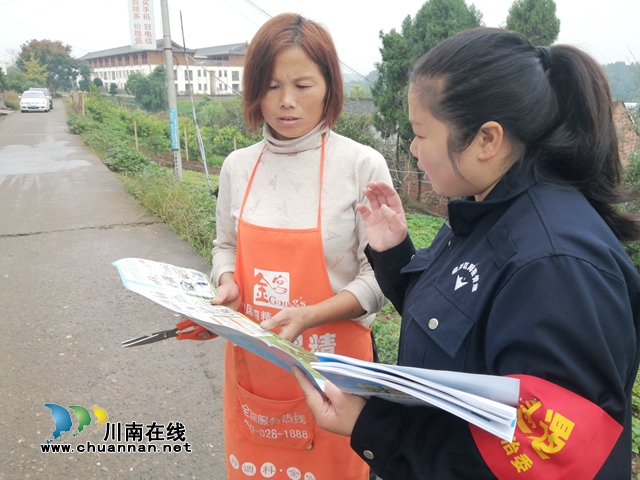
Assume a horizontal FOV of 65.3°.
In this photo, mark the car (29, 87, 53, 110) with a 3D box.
[{"bbox_3d":[-23.027,-11.583,40.996,1.840,1.710,4.600,-7,18,-21],"label":"car"}]

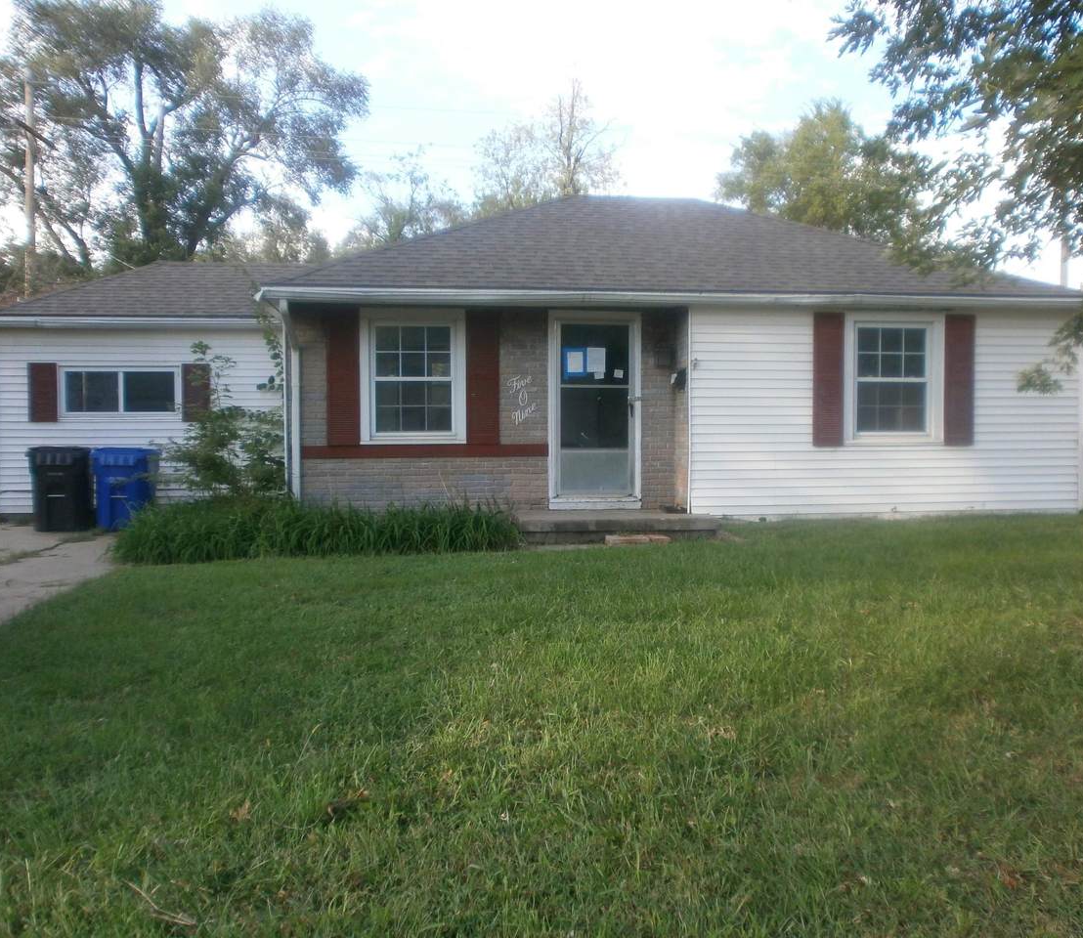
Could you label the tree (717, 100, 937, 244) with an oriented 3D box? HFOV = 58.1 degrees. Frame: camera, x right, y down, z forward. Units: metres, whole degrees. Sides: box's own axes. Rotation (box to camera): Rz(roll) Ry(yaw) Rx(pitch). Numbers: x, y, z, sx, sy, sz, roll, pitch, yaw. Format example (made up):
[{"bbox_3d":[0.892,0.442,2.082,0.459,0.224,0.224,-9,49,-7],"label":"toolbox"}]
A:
[{"bbox_3d":[9.338,-6.121,32.221,7.600,11.965,7.400,0,2,-6],"label":"tree"}]

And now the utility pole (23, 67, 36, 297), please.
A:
[{"bbox_3d":[-14.132,-5.500,27.208,0.300,11.265,0.300,0,2,-6],"label":"utility pole"}]

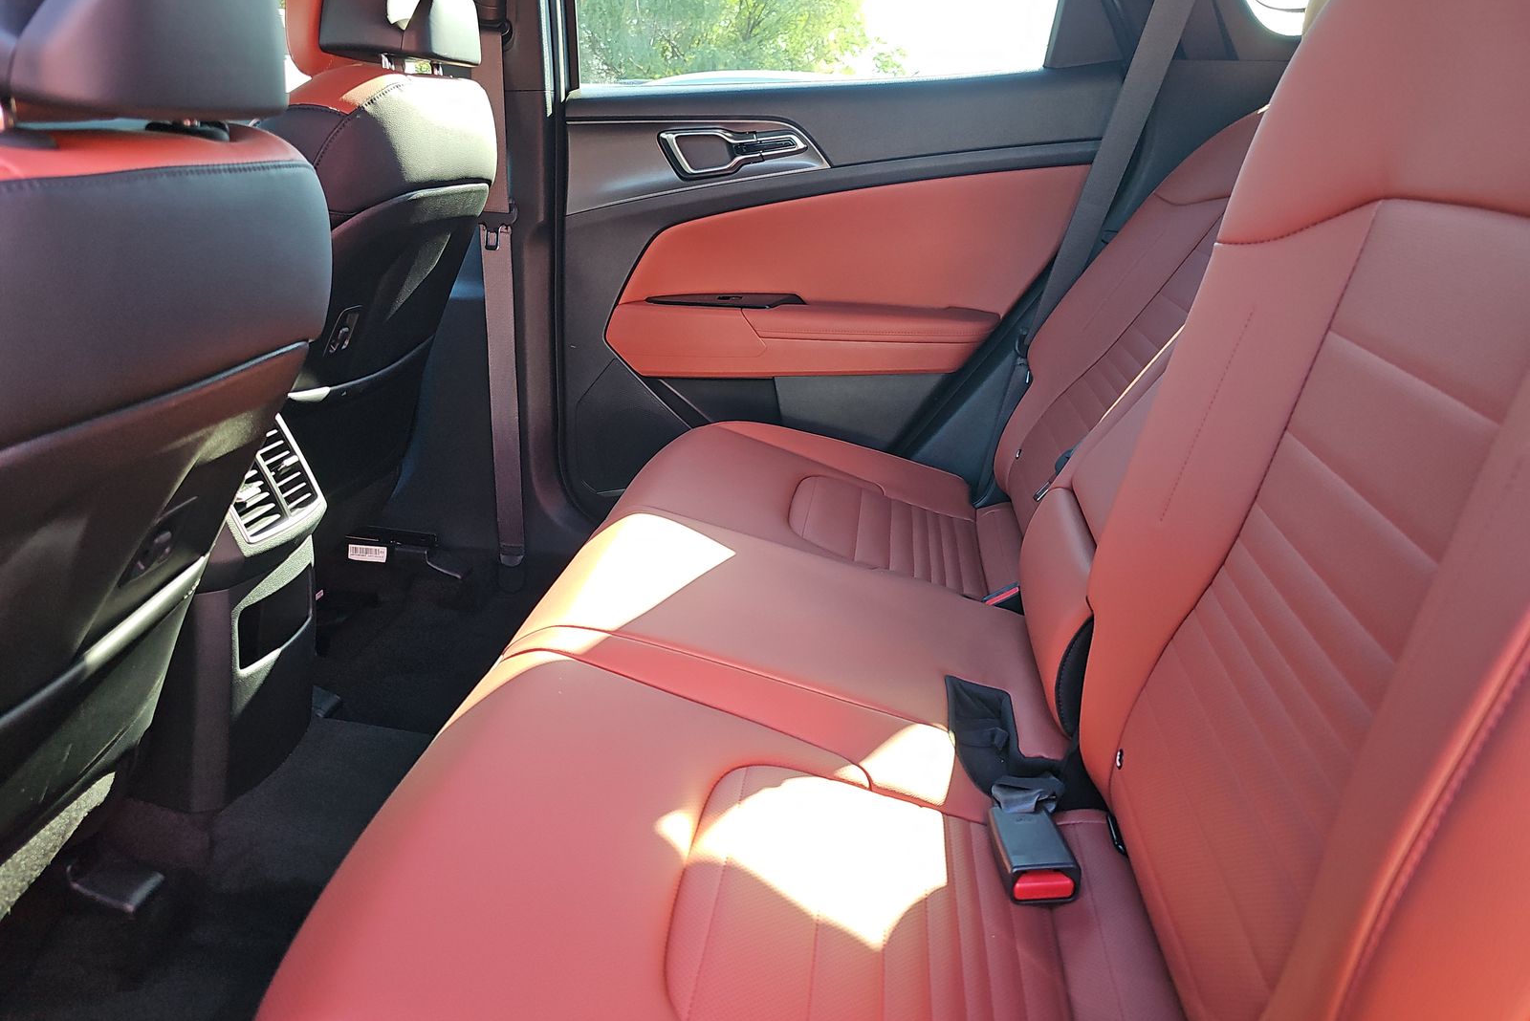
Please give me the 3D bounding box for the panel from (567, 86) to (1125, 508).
[{"bbox_3d":[0.088,-0.314,1.650,0.900,0.730,0.120,2,20,7],"label":"panel"}]

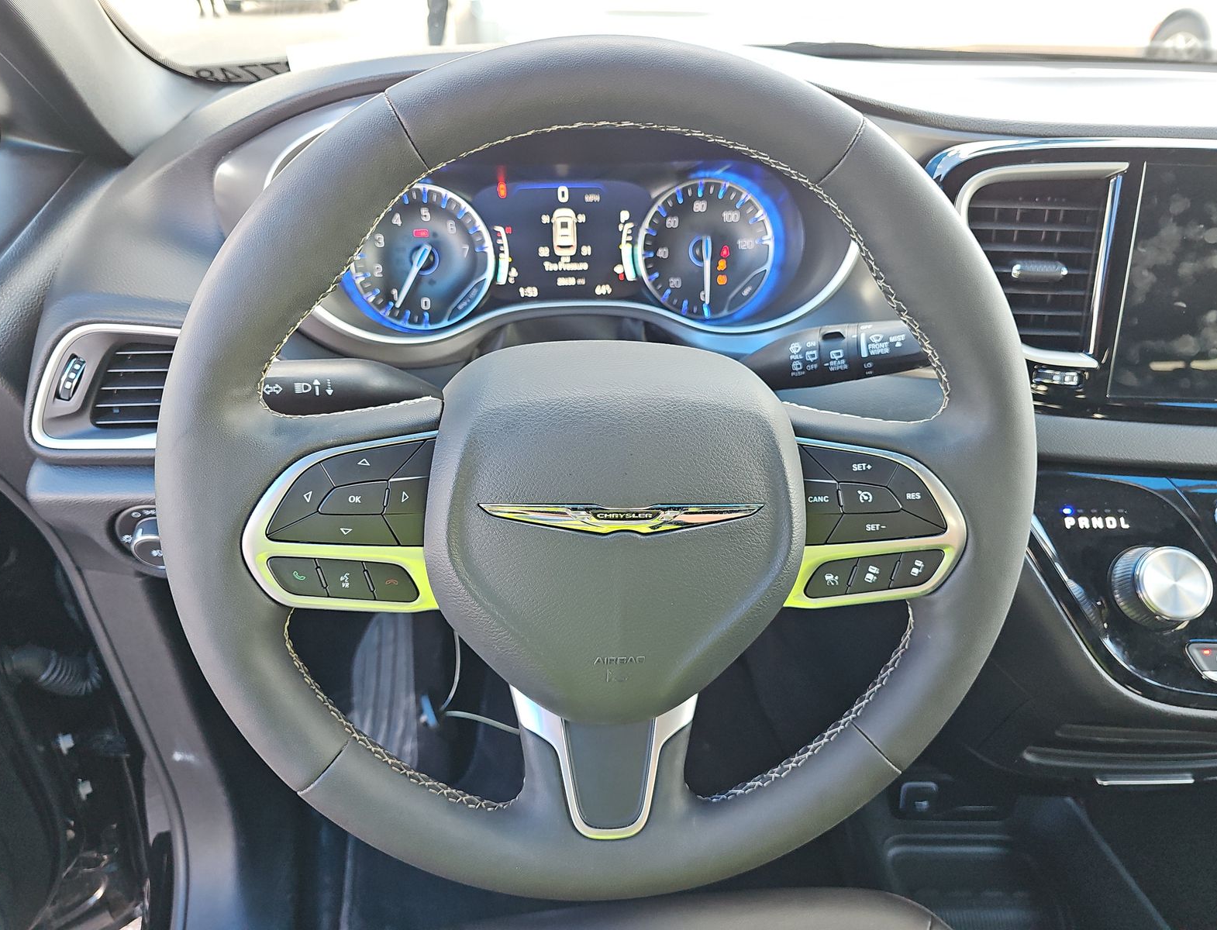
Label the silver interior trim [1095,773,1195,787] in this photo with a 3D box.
[{"bbox_3d":[0.400,0.235,0.615,0.080,0.009,0.012,-1,32,-7],"label":"silver interior trim"}]

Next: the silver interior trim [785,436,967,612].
[{"bbox_3d":[0.122,0.027,0.378,0.082,0.078,0.022,0,11,-7],"label":"silver interior trim"}]

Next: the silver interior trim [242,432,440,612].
[{"bbox_3d":[-0.113,0.024,0.350,0.082,0.078,0.022,0,11,-7],"label":"silver interior trim"}]

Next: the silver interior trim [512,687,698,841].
[{"bbox_3d":[-0.001,0.138,0.389,0.088,0.080,0.022,0,11,-7],"label":"silver interior trim"}]

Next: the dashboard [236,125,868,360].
[{"bbox_3d":[-0.040,-0.162,0.570,0.435,0.165,0.100,0,12,-7],"label":"dashboard"}]

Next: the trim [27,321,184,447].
[{"bbox_3d":[-0.294,-0.049,0.518,0.125,0.079,0.032,-1,12,-14],"label":"trim"}]

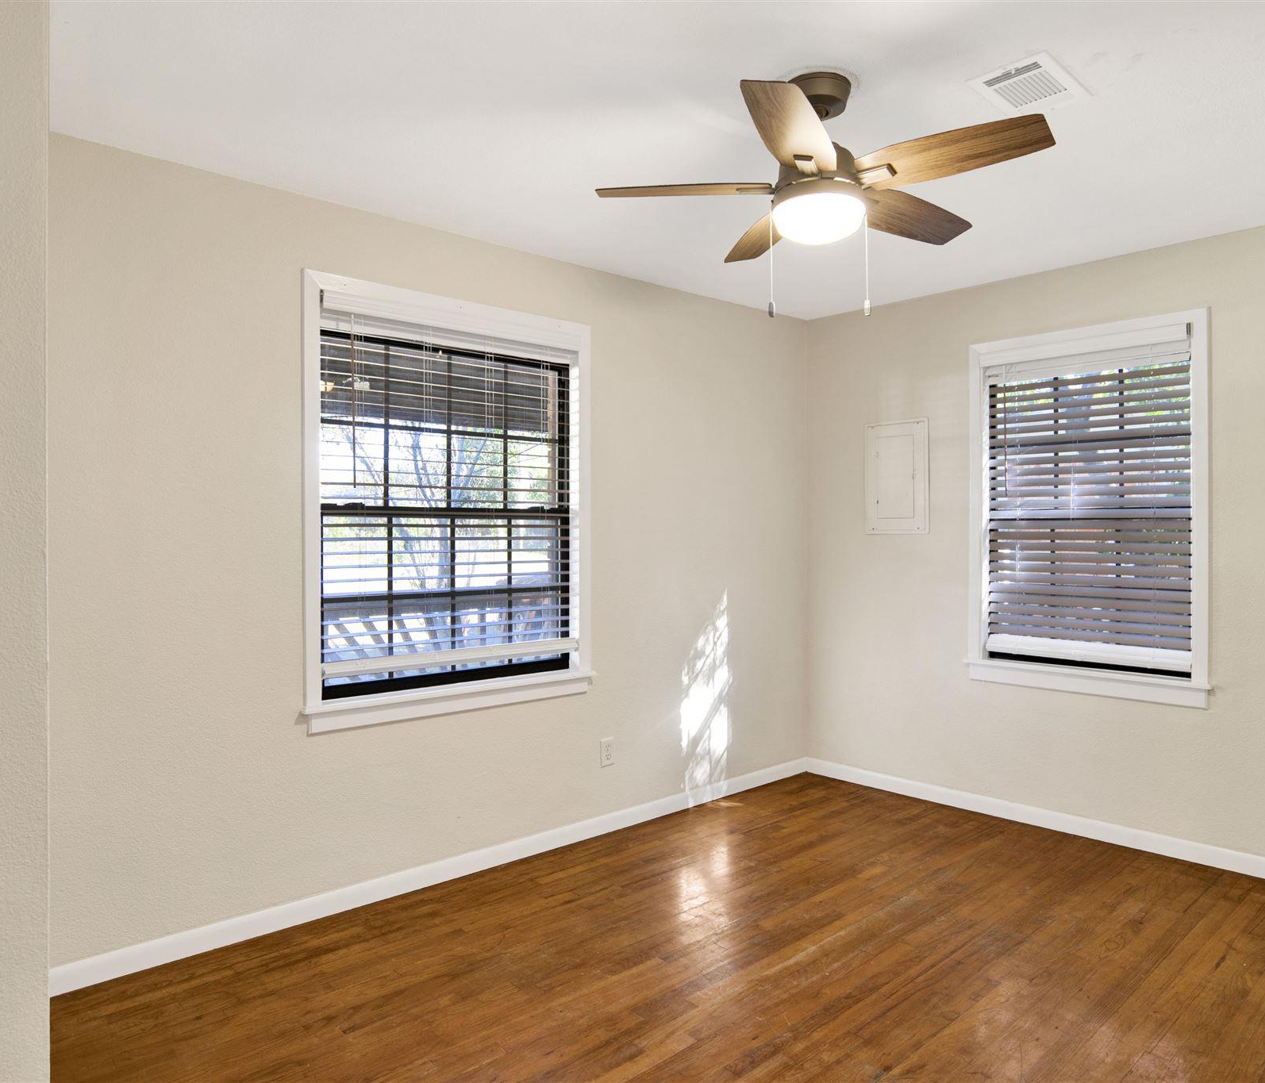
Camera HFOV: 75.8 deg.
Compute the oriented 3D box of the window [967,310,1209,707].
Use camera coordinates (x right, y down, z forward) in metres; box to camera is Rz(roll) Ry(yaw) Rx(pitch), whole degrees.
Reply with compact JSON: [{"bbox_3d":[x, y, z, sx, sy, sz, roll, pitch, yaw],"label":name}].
[{"bbox_3d":[1.924,-0.133,3.487,0.930,1.552,0.131,1,1,44],"label":"window"}]

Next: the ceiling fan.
[{"bbox_3d":[0.455,-0.968,2.079,1.085,0.402,1.075,0,1,0],"label":"ceiling fan"}]

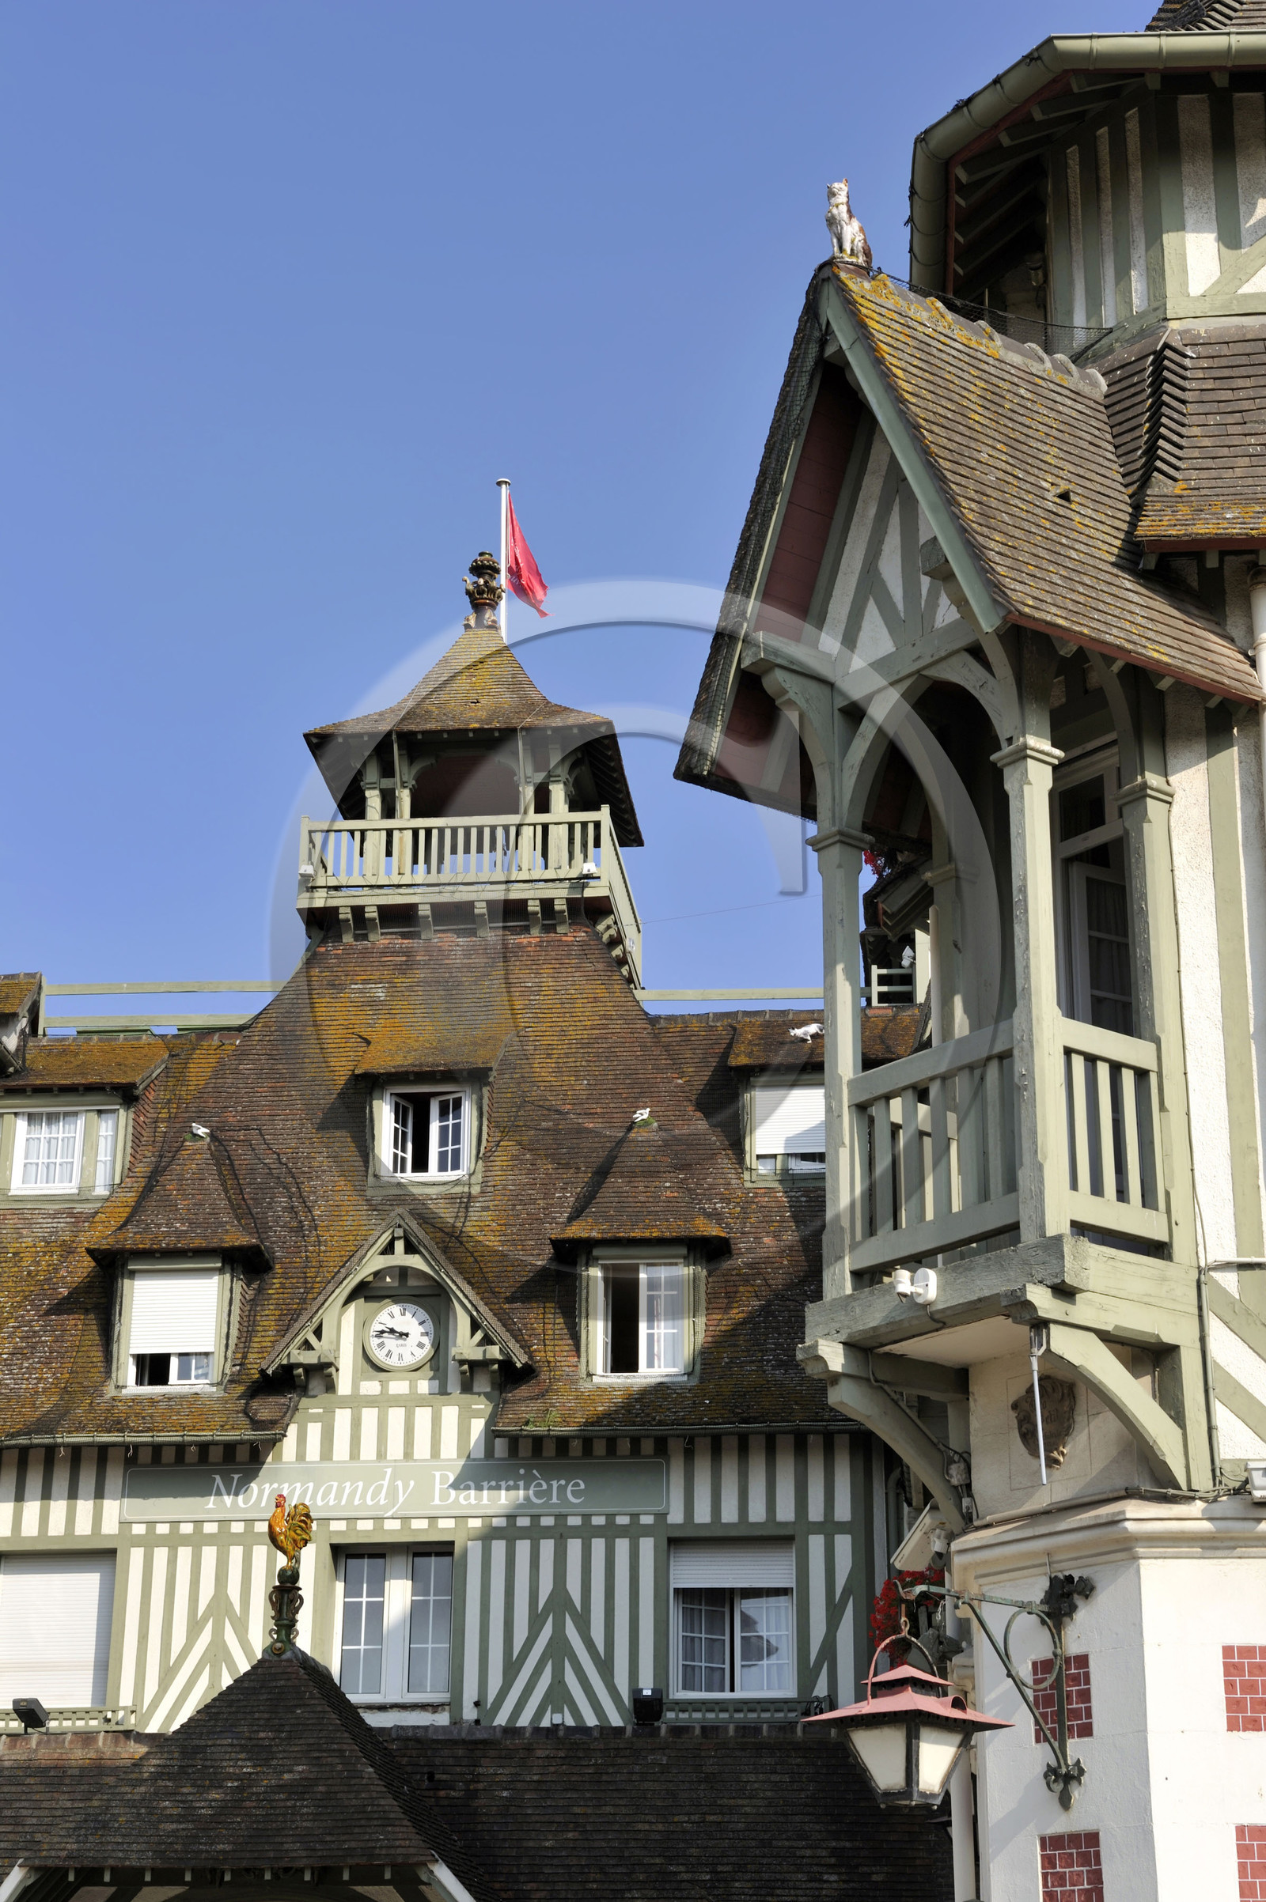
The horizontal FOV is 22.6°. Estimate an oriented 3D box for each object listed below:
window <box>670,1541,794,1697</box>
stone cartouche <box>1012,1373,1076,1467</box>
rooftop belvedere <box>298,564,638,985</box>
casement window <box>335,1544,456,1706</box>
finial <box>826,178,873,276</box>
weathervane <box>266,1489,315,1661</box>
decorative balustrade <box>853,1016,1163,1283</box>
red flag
[{"bbox_3d":[0.999,6.659,31.548,1.240,1.540,0.150,-2,-22,7],"label":"window"},{"bbox_3d":[1.840,2.124,14.317,0.120,0.430,0.350,20,-29,-39],"label":"stone cartouche"},{"bbox_3d":[-2.139,-2.819,44.710,4.208,6.336,4.109,-2,-21,6],"label":"rooftop belvedere"},{"bbox_3d":[-2.391,6.793,31.968,1.170,1.530,0.150,-2,-22,7],"label":"casement window"},{"bbox_3d":[1.073,-3.595,15.721,0.300,0.530,0.210,21,-29,-41],"label":"finial"},{"bbox_3d":[-2.931,5.297,27.000,0.400,1.397,0.250,16,-27,-34],"label":"weathervane"},{"bbox_3d":[1.782,1.027,15.178,0.827,1.024,1.399,15,-25,-35],"label":"decorative balustrade"},{"bbox_3d":[-1.572,-5.839,46.887,0.660,2.007,0.350,-2,-21,6],"label":"red flag"}]

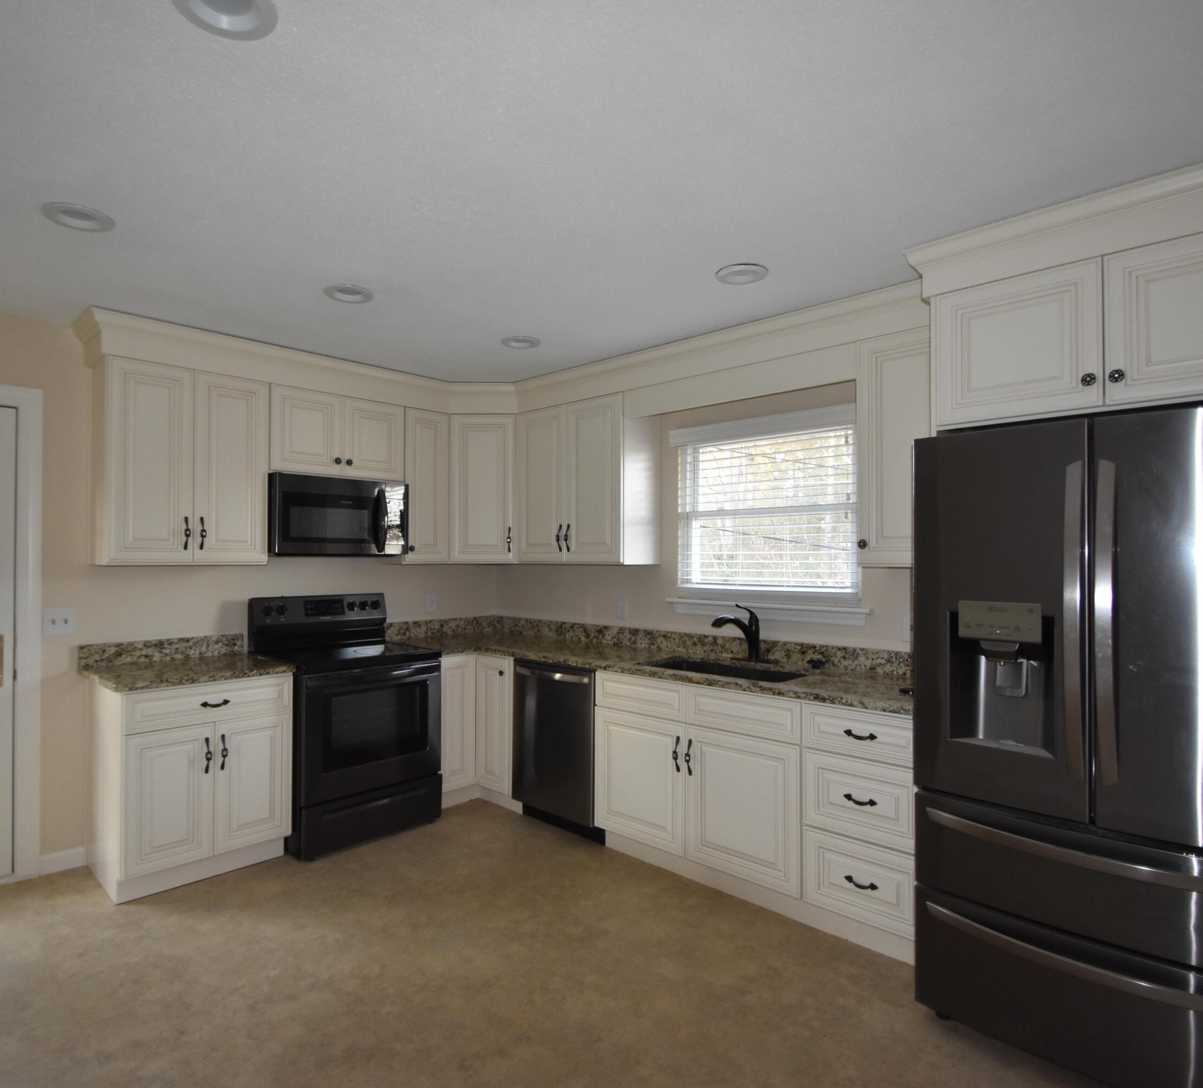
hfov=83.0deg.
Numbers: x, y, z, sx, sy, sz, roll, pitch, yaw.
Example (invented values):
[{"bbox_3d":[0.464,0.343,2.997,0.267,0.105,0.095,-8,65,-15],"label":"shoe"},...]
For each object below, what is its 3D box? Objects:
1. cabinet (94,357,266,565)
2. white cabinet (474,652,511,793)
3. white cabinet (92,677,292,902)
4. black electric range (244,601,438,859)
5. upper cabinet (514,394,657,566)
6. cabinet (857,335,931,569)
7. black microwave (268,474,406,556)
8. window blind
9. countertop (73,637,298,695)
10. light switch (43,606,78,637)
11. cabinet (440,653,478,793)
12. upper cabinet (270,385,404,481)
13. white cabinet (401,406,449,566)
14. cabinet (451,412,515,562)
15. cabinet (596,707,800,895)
[{"bbox_3d":[-2.018,-0.357,3.277,0.325,0.910,0.675,-1,-2,43],"label":"cabinet"},{"bbox_3d":[-0.402,1.002,4.071,0.335,0.754,0.612,-1,-2,43],"label":"white cabinet"},{"bbox_3d":[-1.900,1.035,3.145,0.633,0.872,0.664,-1,-2,43],"label":"white cabinet"},{"bbox_3d":[-1.365,0.890,3.631,0.695,1.185,0.762,-1,-2,43],"label":"black electric range"},{"bbox_3d":[-0.098,-0.338,4.038,0.872,0.910,0.330,-1,-2,43],"label":"upper cabinet"},{"bbox_3d":[1.278,-0.359,2.761,0.350,0.919,0.324,-1,-2,43],"label":"cabinet"},{"bbox_3d":[-1.506,-0.148,3.785,0.395,0.426,0.761,-1,-2,43],"label":"black microwave"},{"bbox_3d":[0.775,-0.193,3.400,1.040,0.880,0.070,-1,-2,43],"label":"window blind"},{"bbox_3d":[-1.911,0.536,3.147,0.655,0.133,0.704,-1,-2,43],"label":"countertop"},{"bbox_3d":[-2.429,0.349,3.050,0.012,0.120,0.120,-1,-2,43],"label":"light switch"},{"bbox_3d":[-1.051,1.000,4.065,0.612,0.754,0.285,-1,-2,43],"label":"cabinet"},{"bbox_3d":[-1.526,-0.581,3.808,0.325,0.436,0.764,-1,-2,43],"label":"upper cabinet"},{"bbox_3d":[-1.166,-0.338,4.205,0.324,0.921,0.307,-1,-2,43],"label":"white cabinet"},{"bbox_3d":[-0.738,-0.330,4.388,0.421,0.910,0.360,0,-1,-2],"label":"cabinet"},{"bbox_3d":[0.573,1.063,3.140,1.062,0.586,0.614,-1,-2,43],"label":"cabinet"}]

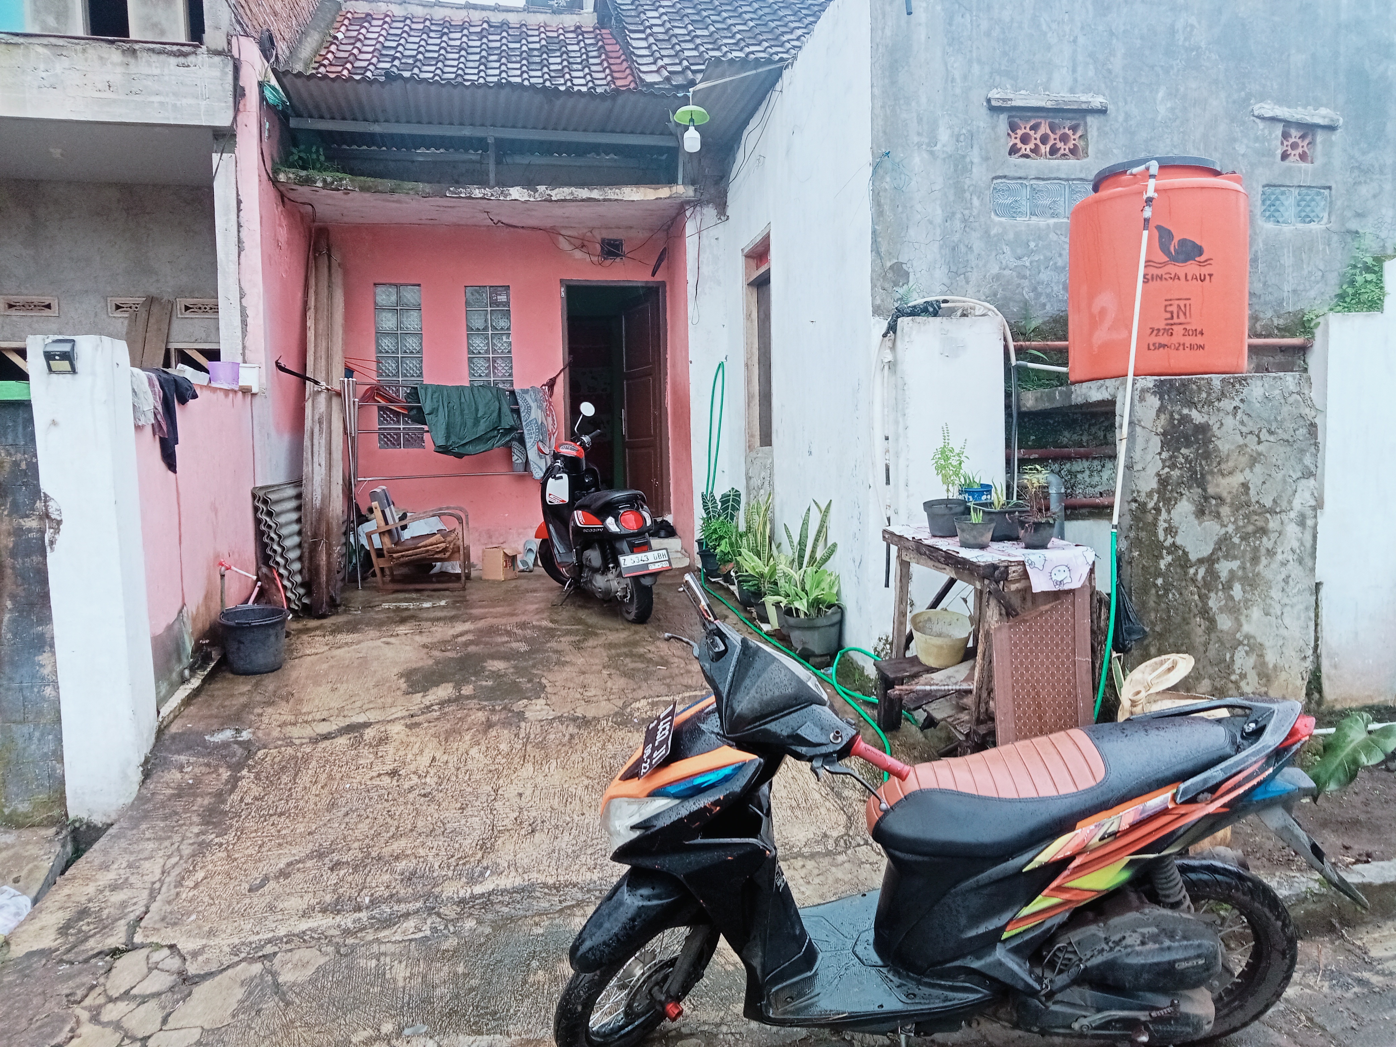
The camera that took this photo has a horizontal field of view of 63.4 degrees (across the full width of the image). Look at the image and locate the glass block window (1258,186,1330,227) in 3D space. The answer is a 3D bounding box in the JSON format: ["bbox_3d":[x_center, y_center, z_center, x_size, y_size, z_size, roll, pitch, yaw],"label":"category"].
[{"bbox_3d":[2.996,-1.601,5.739,0.400,0.200,0.090,-2,4,-11],"label":"glass block window"}]

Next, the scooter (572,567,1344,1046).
[{"bbox_3d":[0.608,0.749,2.649,1.910,1.100,0.700,-1,4,1],"label":"scooter"}]

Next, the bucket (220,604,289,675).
[{"bbox_3d":[-2.233,0.593,5.680,0.345,0.270,0.345,-2,9,-13],"label":"bucket"}]

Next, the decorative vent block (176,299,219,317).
[{"bbox_3d":[-3.895,-1.700,8.939,0.410,0.155,0.080,-2,4,-14],"label":"decorative vent block"}]

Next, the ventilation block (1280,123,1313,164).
[{"bbox_3d":[2.992,-1.909,5.728,0.200,0.205,0.100,-2,4,-11],"label":"ventilation block"}]

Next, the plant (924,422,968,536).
[{"bbox_3d":[1.066,-0.183,4.850,0.195,0.485,0.190,-2,9,-13],"label":"plant"}]

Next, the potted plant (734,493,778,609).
[{"bbox_3d":[0.348,0.168,6.800,0.270,0.700,0.270,-1,4,0],"label":"potted plant"}]

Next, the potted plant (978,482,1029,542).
[{"bbox_3d":[1.308,-0.050,4.900,0.250,0.265,0.220,-2,4,-9],"label":"potted plant"}]

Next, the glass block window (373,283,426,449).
[{"bbox_3d":[-2.522,-1.324,9.548,0.400,1.400,0.100,-2,4,-15],"label":"glass block window"}]

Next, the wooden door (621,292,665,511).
[{"bbox_3d":[-0.556,-1.121,10.578,0.050,2.040,0.840,-3,4,-25],"label":"wooden door"}]

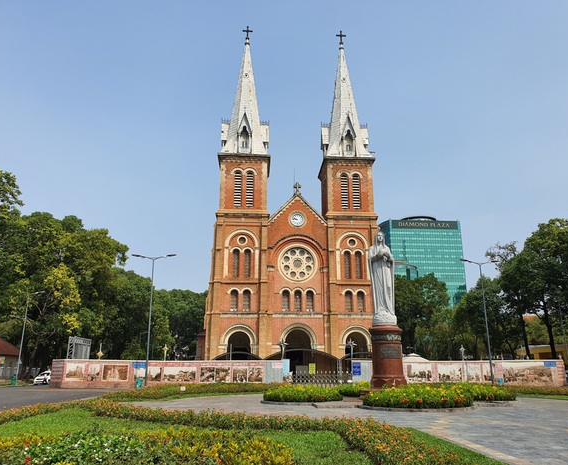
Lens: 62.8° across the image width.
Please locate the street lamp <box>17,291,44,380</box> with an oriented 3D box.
[{"bbox_3d":[-22.980,9.449,42.010,1.720,8.280,0.350,0,-16,0],"label":"street lamp"}]

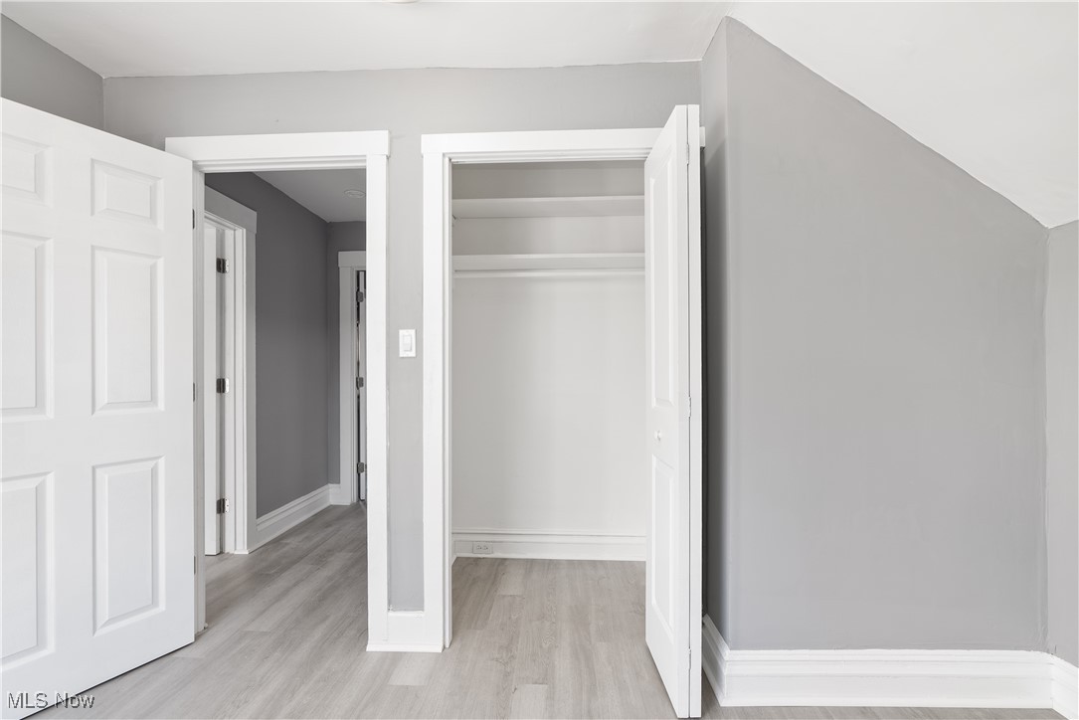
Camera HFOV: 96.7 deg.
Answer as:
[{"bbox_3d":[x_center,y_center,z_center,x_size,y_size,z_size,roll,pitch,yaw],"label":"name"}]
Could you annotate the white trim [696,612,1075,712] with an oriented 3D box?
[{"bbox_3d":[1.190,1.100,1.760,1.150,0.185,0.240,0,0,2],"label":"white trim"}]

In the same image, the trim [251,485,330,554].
[{"bbox_3d":[-1.825,1.157,3.580,0.035,0.178,1.060,0,0,2],"label":"trim"}]

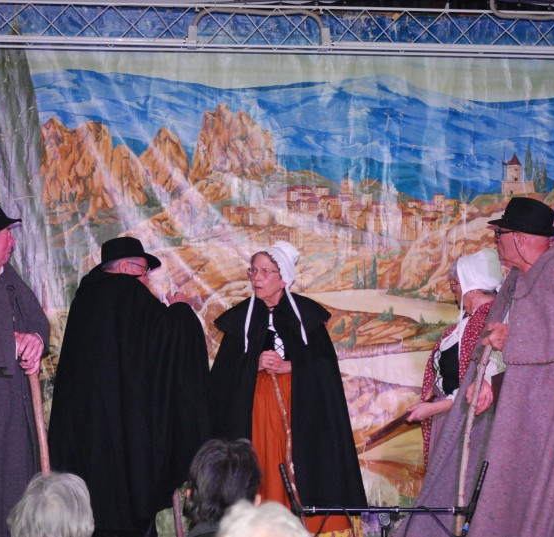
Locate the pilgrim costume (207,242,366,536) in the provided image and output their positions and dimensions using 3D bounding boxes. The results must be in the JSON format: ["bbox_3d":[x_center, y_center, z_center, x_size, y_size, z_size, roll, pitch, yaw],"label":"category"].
[{"bbox_3d":[0.029,0.618,9.950,0.760,1.470,0.520,0,0,7],"label":"pilgrim costume"}]

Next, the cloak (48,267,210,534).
[{"bbox_3d":[-0.660,0.601,9.800,0.720,1.220,0.580,0,0,37],"label":"cloak"}]

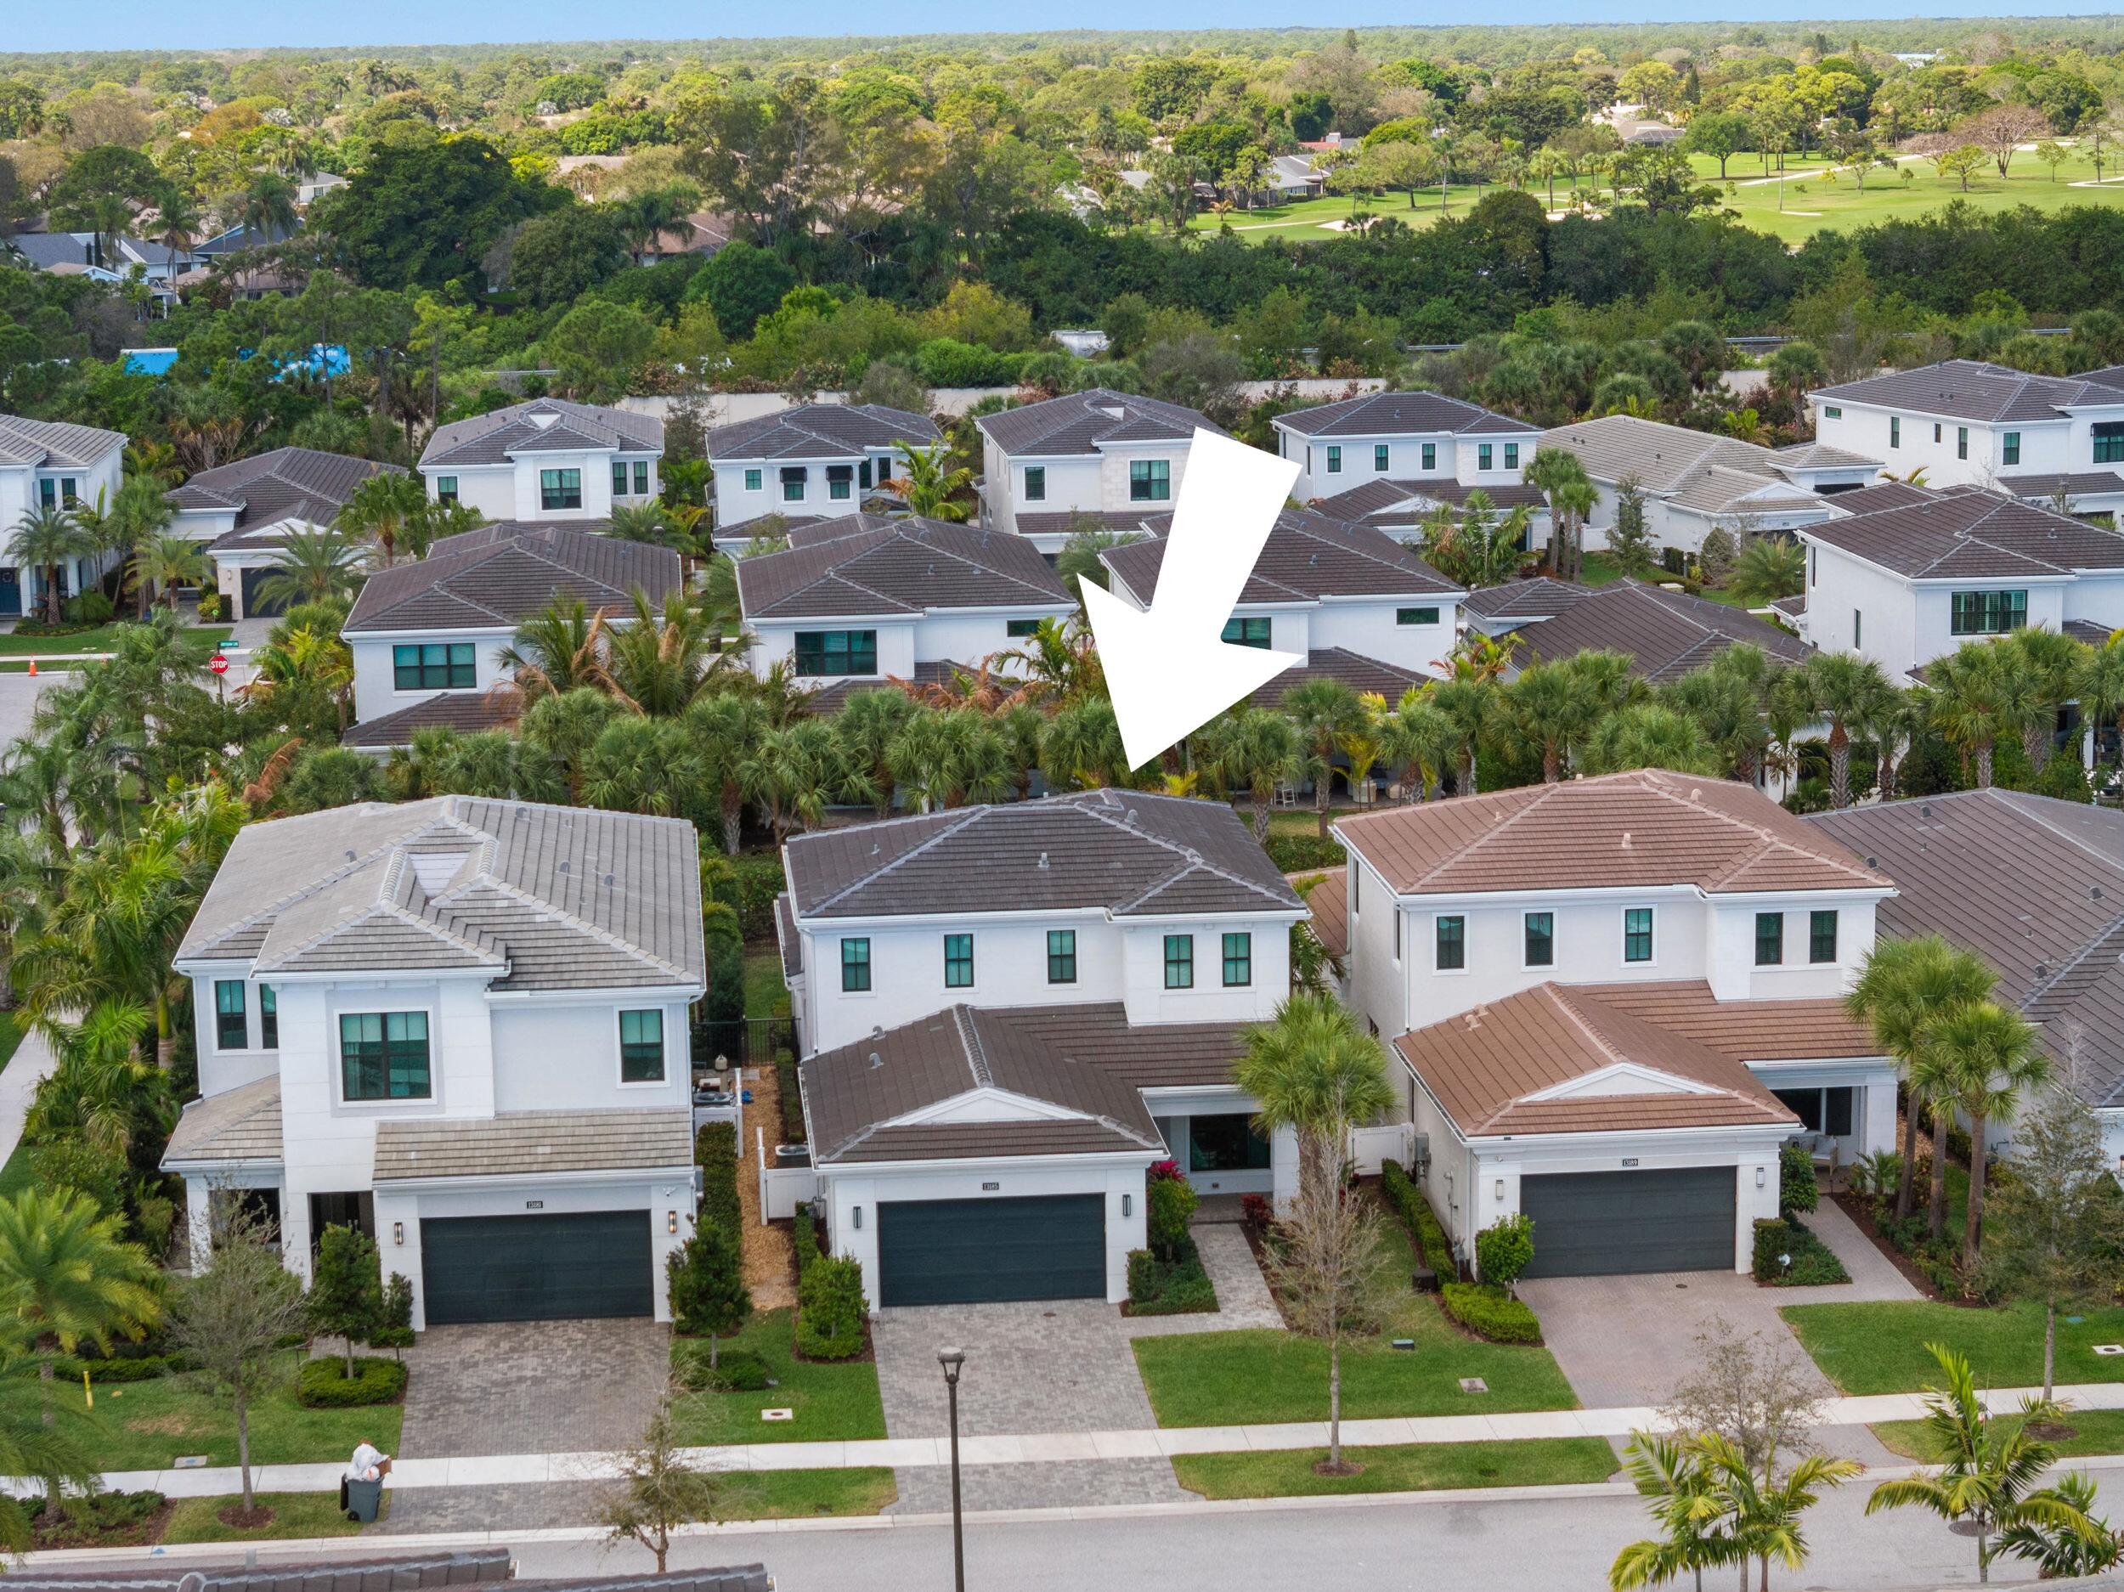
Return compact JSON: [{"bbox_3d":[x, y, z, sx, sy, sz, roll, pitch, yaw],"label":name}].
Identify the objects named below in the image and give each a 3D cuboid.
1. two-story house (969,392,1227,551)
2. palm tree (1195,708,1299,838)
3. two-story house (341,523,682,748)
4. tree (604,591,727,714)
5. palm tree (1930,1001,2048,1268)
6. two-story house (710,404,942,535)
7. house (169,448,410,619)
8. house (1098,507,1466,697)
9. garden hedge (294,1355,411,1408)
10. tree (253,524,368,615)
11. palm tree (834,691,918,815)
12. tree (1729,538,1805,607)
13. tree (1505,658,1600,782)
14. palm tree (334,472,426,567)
[{"bbox_3d":[2.554,-16.402,221.587,12.100,9.100,25.500,-2,10,-4],"label":"two-story house"},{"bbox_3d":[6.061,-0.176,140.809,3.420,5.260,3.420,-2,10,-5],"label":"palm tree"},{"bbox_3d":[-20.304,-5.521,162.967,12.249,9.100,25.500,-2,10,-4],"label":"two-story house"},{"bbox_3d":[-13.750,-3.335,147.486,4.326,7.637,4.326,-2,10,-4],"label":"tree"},{"bbox_3d":[20.274,7.455,94.027,2.800,6.050,2.800,-2,10,-5],"label":"palm tree"},{"bbox_3d":[-11.976,-15.502,217.746,11.800,8.750,25.500,-2,10,-5],"label":"two-story house"},{"bbox_3d":[-40.277,-14.111,220.056,11.800,6.200,32.000,-2,10,-5],"label":"house"},{"bbox_3d":[8.017,-6.344,162.921,11.900,9.350,26.000,-2,10,-5],"label":"house"},{"bbox_3d":[-14.571,12.019,88.414,2.250,0.620,1.550,-2,10,-5],"label":"garden hedge"},{"bbox_3d":[-33.468,-8.981,191.025,5.025,6.100,5.025,-2,10,-5],"label":"tree"},{"bbox_3d":[-5.945,-0.298,139.639,2.690,6.280,2.690,-2,10,-5],"label":"palm tree"},{"bbox_3d":[33.848,-10.911,205.397,3.808,2.964,3.808,-2,10,-4],"label":"tree"},{"bbox_3d":[16.155,-1.160,141.599,3.160,6.610,3.160,-2,10,-5],"label":"tree"},{"bbox_3d":[-32.079,-11.714,202.164,4.136,7.065,4.136,-2,10,-4],"label":"palm tree"}]

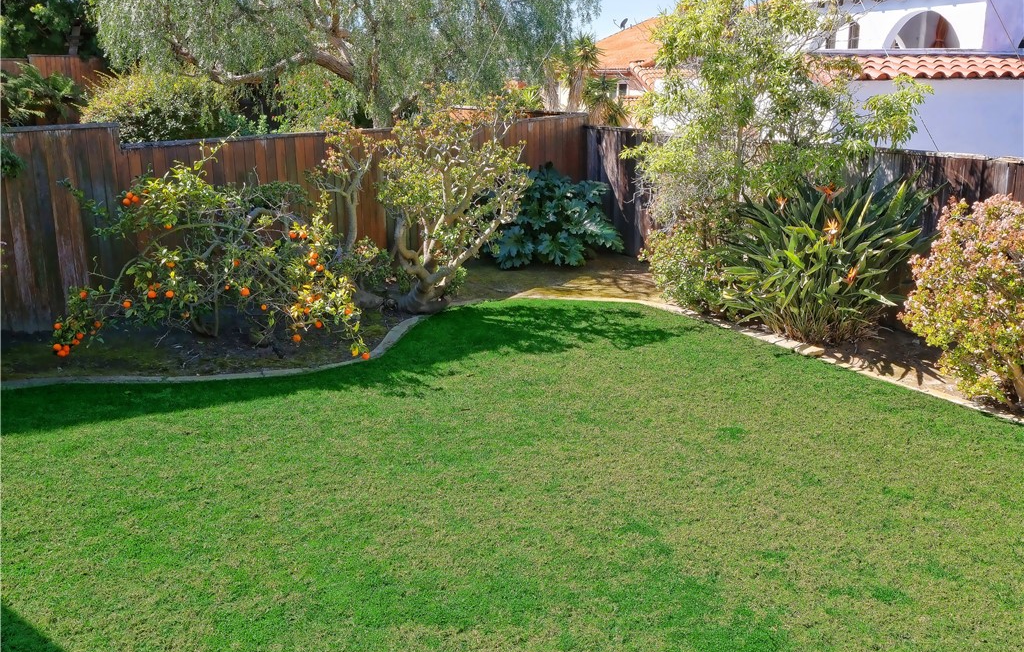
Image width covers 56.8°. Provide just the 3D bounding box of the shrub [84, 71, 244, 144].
[{"bbox_3d":[-4.834,-2.178,13.206,2.100,2.600,1.900,-6,17,-19],"label":"shrub"}]

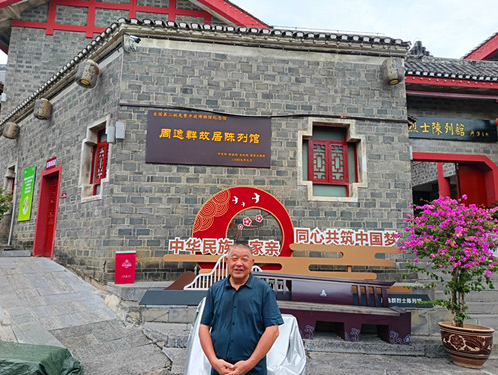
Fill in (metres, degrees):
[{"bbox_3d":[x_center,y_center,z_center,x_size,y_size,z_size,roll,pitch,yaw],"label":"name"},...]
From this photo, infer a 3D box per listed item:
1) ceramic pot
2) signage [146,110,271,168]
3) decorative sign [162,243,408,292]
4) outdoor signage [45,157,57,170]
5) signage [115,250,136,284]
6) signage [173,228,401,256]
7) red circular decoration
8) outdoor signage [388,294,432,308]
[{"bbox_3d":[3.046,2.208,4.853,0.681,0.494,0.681,1,-9,0],"label":"ceramic pot"},{"bbox_3d":[-0.718,-0.904,6.473,2.313,0.985,0.060,2,-9,-6],"label":"signage"},{"bbox_3d":[0.674,1.328,5.729,4.132,0.784,0.100,2,-9,-5],"label":"decorative sign"},{"bbox_3d":[-4.913,-0.592,8.635,0.706,0.243,0.040,-7,-12,42],"label":"outdoor signage"},{"bbox_3d":[-2.123,1.384,5.989,0.344,0.555,0.080,2,-9,-8],"label":"signage"},{"bbox_3d":[0.639,0.898,5.688,3.857,0.469,0.080,2,-9,-5],"label":"signage"},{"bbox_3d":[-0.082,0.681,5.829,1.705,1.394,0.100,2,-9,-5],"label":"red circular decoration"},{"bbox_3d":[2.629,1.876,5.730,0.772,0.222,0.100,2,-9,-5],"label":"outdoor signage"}]

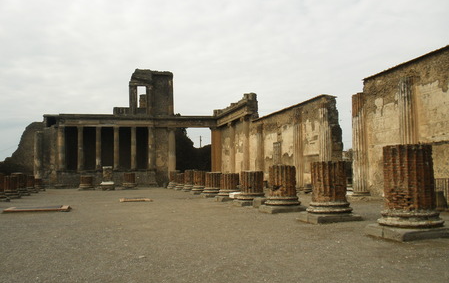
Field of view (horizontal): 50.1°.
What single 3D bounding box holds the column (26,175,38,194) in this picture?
[{"bbox_3d":[-16.254,3.625,40.252,1.482,1.494,1.482,1,-4,-14],"label":"column"}]

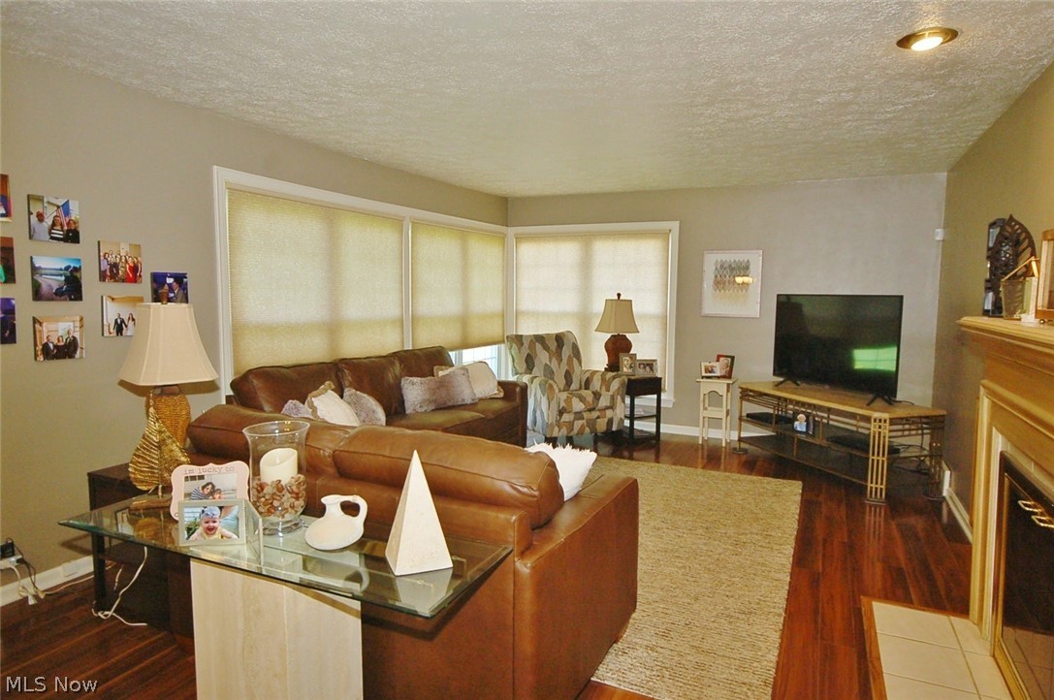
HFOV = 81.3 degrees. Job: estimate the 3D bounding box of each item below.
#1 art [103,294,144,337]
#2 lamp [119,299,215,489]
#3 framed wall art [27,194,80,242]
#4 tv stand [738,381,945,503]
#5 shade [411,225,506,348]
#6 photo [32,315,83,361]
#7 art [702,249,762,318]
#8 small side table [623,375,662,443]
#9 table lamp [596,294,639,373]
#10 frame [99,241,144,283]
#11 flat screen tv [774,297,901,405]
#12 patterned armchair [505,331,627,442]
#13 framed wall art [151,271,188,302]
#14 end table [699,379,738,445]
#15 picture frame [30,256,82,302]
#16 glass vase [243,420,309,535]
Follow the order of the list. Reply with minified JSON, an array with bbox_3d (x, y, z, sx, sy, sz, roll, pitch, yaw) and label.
[{"bbox_3d":[-2.082,-0.172,3.170,0.022,0.205,0.198,3,7,25],"label":"art"},{"bbox_3d":[-1.554,0.142,2.651,0.360,0.770,0.355,5,7,44],"label":"lamp"},{"bbox_3d":[-2.200,-0.609,2.871,0.022,0.203,0.206,3,6,26],"label":"framed wall art"},{"bbox_3d":[2.390,0.671,4.890,0.560,0.630,1.460,-2,6,-19],"label":"tv stand"},{"bbox_3d":[-0.634,-0.595,6.043,0.050,1.180,1.700,3,7,25],"label":"shade"},{"bbox_3d":[-2.208,-0.054,2.913,0.022,0.203,0.206,3,6,26],"label":"photo"},{"bbox_3d":[1.945,-0.626,5.835,0.523,0.629,0.030,3,6,26],"label":"art"},{"bbox_3d":[1.024,0.544,6.048,0.330,0.620,0.520,-2,6,-24],"label":"small side table"},{"bbox_3d":[0.903,-0.170,6.078,0.335,0.780,0.335,-2,6,-24],"label":"table lamp"},{"bbox_3d":[-2.079,-0.445,3.142,0.022,0.203,0.198,3,7,25],"label":"frame"},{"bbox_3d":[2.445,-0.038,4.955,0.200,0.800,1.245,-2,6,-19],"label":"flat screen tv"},{"bbox_3d":[0.356,0.361,6.042,0.820,1.000,0.920,-2,6,-24],"label":"patterned armchair"},{"bbox_3d":[-1.969,-0.323,3.392,0.022,0.203,0.200,3,7,25],"label":"framed wall art"},{"bbox_3d":[1.773,0.579,5.789,0.315,0.616,0.270,3,7,25],"label":"end table"},{"bbox_3d":[-2.207,-0.330,2.884,0.022,0.203,0.198,3,7,25],"label":"picture frame"},{"bbox_3d":[-0.763,0.400,1.913,0.200,0.320,0.200,-2,6,-22],"label":"glass vase"}]

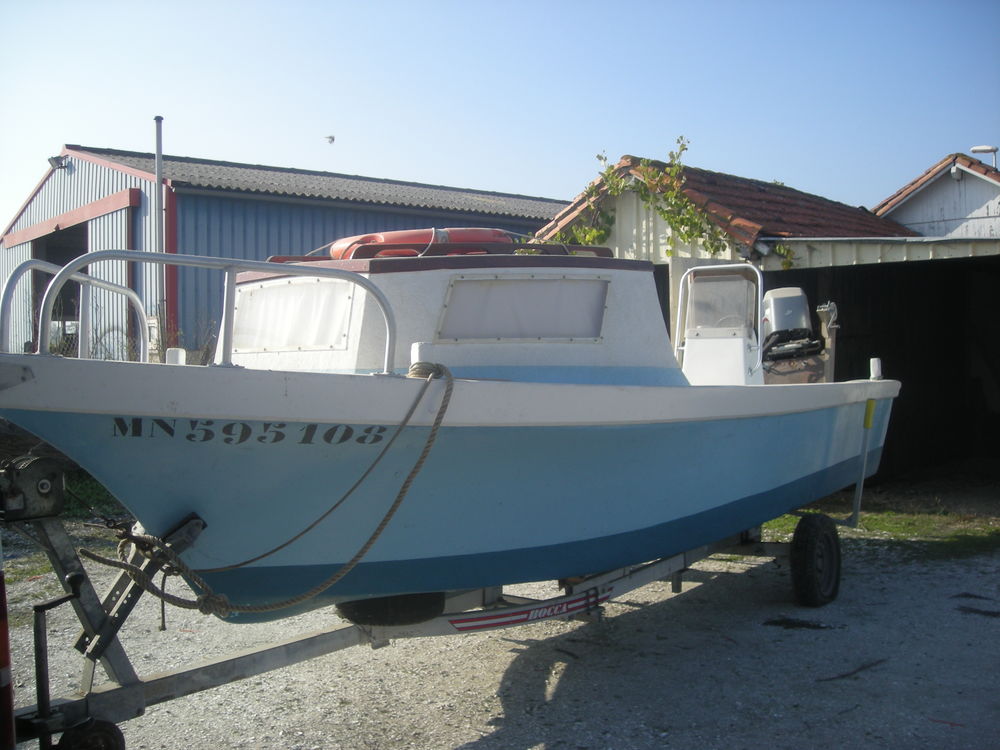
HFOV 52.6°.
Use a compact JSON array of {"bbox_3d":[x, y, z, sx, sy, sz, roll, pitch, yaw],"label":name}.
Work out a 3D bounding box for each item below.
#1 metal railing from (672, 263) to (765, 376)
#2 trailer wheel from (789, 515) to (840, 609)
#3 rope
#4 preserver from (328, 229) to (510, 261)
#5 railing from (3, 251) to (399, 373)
[{"bbox_3d":[1.505,-0.378,6.970,0.650,0.780,0.130,1,1,36],"label":"metal railing"},{"bbox_3d":[1.922,1.130,6.160,0.170,0.570,0.570,1,1,36],"label":"trailer wheel"},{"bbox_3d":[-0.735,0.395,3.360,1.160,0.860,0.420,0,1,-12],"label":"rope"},{"bbox_3d":[-0.328,-0.535,4.200,0.760,0.120,0.760,0,1,0],"label":"preserver"},{"bbox_3d":[-1.139,-0.189,3.331,1.370,0.385,0.930,1,1,36],"label":"railing"}]

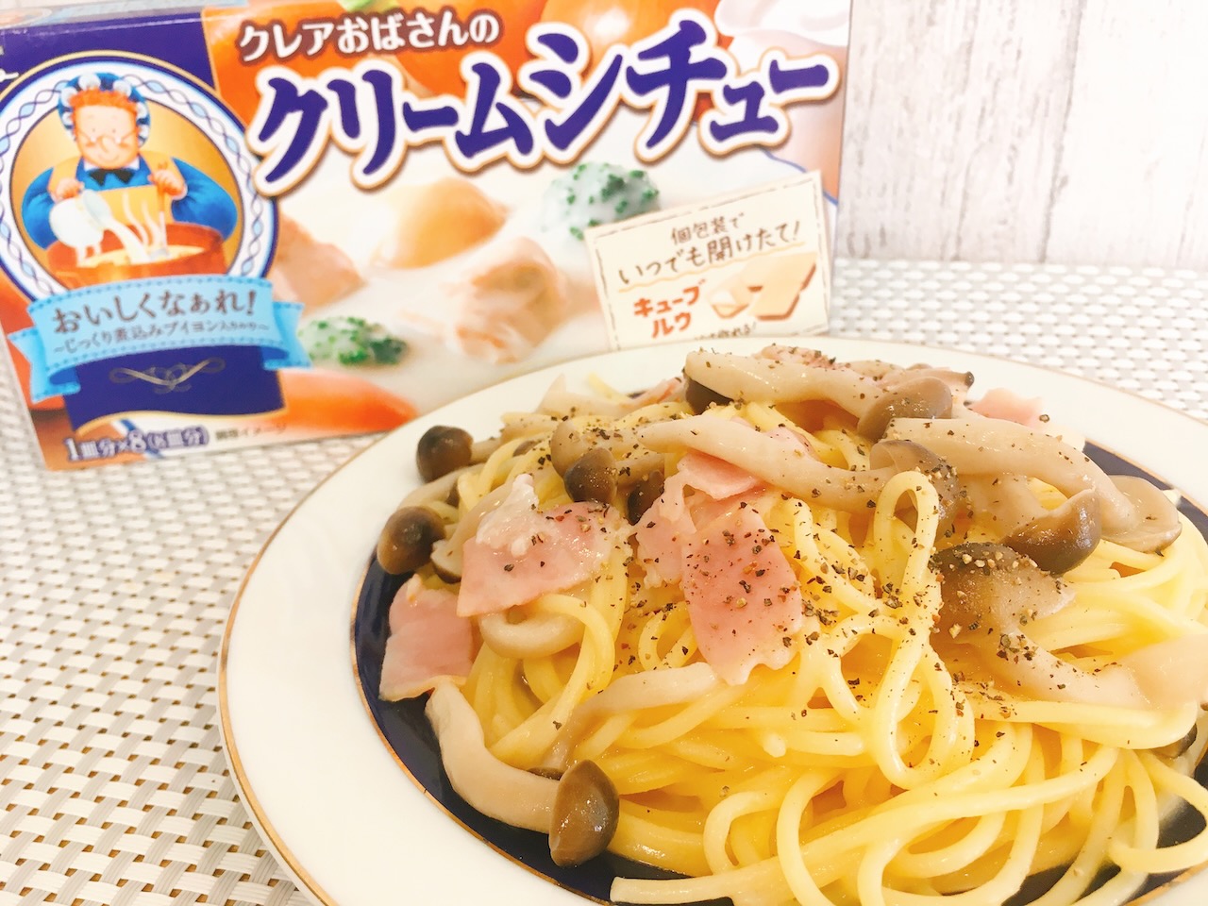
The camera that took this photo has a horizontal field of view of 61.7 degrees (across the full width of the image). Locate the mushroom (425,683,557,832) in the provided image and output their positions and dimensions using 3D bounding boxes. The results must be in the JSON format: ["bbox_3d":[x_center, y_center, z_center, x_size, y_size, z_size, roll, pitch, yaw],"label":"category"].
[{"bbox_3d":[-0.014,0.039,0.127,0.010,0.007,0.025,-23,40,-32],"label":"mushroom"}]

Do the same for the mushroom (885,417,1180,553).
[{"bbox_3d":[0.058,0.004,0.138,0.039,0.011,0.010,17,28,-4],"label":"mushroom"}]

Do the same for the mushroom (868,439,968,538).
[{"bbox_3d":[0.041,0.005,0.131,0.009,0.012,0.012,16,31,9],"label":"mushroom"}]

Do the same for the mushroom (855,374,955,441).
[{"bbox_3d":[0.044,-0.006,0.148,0.013,0.013,0.007,-23,53,-32],"label":"mushroom"}]

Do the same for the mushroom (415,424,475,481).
[{"bbox_3d":[-0.030,0.000,0.188,0.009,0.010,0.010,8,16,-38],"label":"mushroom"}]

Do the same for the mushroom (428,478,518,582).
[{"bbox_3d":[-0.020,0.012,0.154,0.009,0.009,0.017,35,73,0],"label":"mushroom"}]

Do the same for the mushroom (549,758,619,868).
[{"bbox_3d":[-0.002,0.042,0.119,0.007,0.012,0.012,13,32,24],"label":"mushroom"}]

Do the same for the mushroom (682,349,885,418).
[{"bbox_3d":[0.028,-0.011,0.157,0.030,0.007,0.007,11,31,19],"label":"mushroom"}]

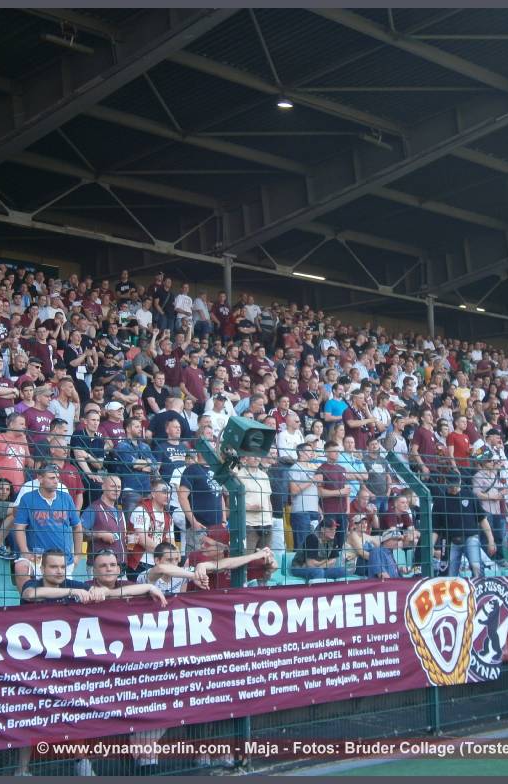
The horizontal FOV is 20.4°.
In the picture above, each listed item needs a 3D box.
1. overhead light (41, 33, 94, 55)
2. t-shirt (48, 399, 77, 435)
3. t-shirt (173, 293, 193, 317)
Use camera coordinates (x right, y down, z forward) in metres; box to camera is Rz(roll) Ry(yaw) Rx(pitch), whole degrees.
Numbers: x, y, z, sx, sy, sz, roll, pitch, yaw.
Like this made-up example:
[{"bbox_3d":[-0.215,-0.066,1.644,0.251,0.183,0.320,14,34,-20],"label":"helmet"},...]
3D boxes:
[{"bbox_3d":[-3.195,-5.970,24.235,0.140,0.140,1.180,-7,-9,42],"label":"overhead light"},{"bbox_3d":[-2.537,0.404,18.764,0.430,0.640,0.290,5,-9,-43],"label":"t-shirt"},{"bbox_3d":[-1.585,-1.922,31.800,0.460,0.610,0.290,3,-8,-33],"label":"t-shirt"}]

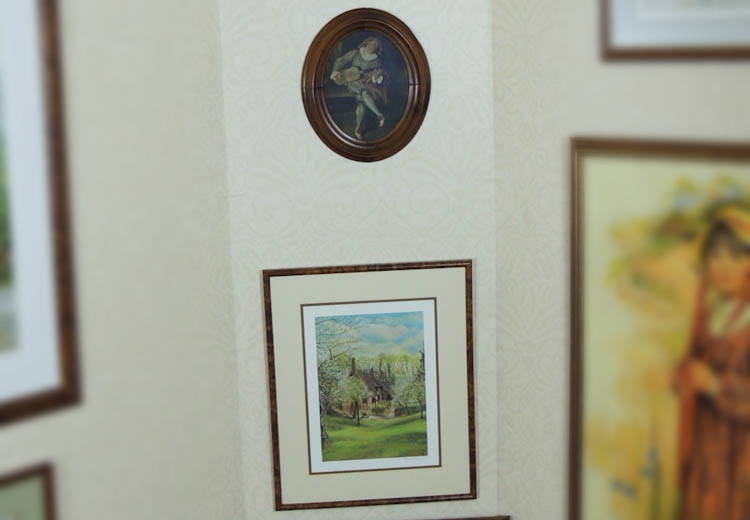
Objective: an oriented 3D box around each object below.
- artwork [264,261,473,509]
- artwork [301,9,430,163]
[{"bbox_3d":[-0.005,0.218,2.157,0.354,0.432,0.024,-3,12,-2],"label":"artwork"},{"bbox_3d":[-0.014,-0.288,2.049,0.214,0.256,0.025,-3,11,-2],"label":"artwork"}]

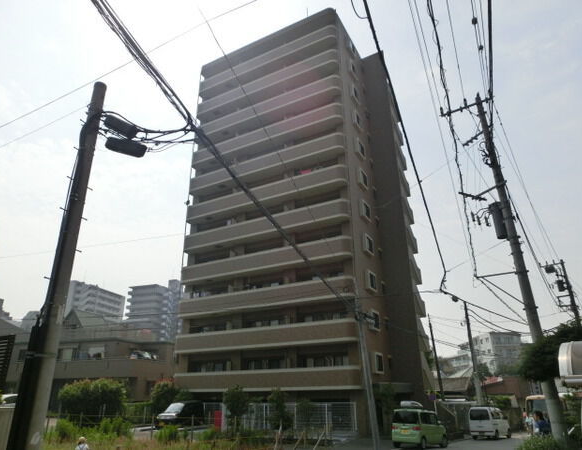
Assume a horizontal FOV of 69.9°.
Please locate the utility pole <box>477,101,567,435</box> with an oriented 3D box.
[{"bbox_3d":[7.162,0.645,13.251,0.370,11.905,0.370,-13,-24,26],"label":"utility pole"}]

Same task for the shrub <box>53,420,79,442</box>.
[{"bbox_3d":[-9.996,9.109,18.451,0.951,0.956,1.100,10,-25,-24],"label":"shrub"}]

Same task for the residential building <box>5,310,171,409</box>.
[{"bbox_3d":[-16.117,13.141,39.252,14.000,9.700,9.000,-4,-22,7],"label":"residential building"}]

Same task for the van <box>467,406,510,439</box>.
[{"bbox_3d":[13.573,13.426,28.218,1.475,1.880,3.395,-19,-28,38],"label":"van"}]

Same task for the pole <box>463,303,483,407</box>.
[{"bbox_3d":[13.937,10.646,31.502,0.320,9.414,0.320,-12,-24,27],"label":"pole"}]

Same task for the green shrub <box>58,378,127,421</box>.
[{"bbox_3d":[-13.347,11.962,28.114,4.324,2.984,2.600,9,-25,-22],"label":"green shrub"}]

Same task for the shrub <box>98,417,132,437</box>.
[{"bbox_3d":[-8.714,10.005,20.563,1.563,0.979,1.200,8,-24,-19],"label":"shrub"}]

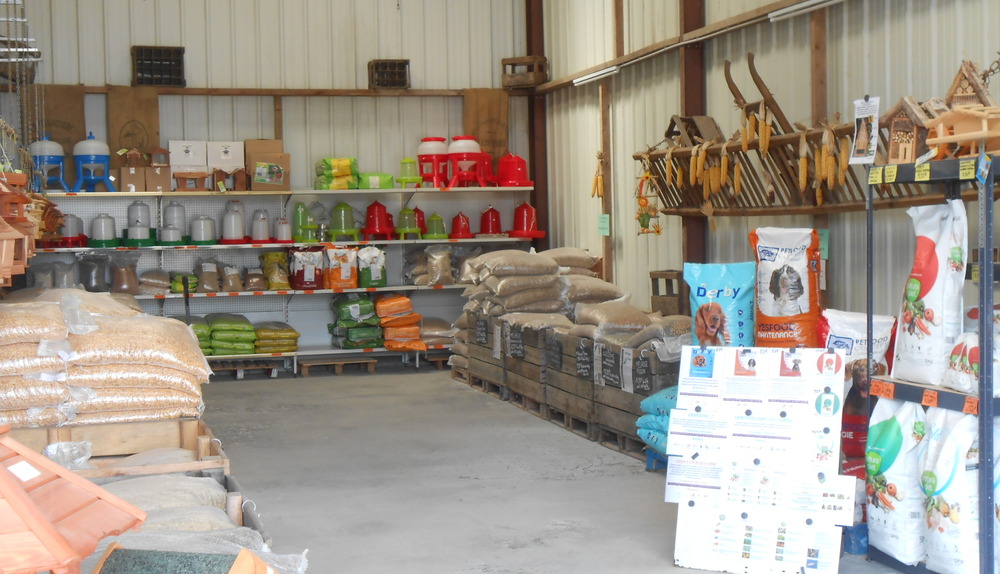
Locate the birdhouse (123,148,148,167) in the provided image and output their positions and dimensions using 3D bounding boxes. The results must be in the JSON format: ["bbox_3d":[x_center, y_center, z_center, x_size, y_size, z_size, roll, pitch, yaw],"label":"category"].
[{"bbox_3d":[-3.760,-1.324,14.579,0.184,0.190,0.170,-2,2,-17],"label":"birdhouse"}]

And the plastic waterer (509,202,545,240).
[{"bbox_3d":[0.297,-0.744,15.840,0.447,0.397,0.447,-1,2,0],"label":"plastic waterer"}]

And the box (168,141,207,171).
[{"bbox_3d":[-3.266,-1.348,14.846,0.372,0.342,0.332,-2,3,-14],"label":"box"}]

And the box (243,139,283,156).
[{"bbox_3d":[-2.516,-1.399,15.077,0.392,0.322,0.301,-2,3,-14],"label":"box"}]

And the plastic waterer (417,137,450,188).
[{"bbox_3d":[-0.721,-1.363,15.581,0.396,0.557,0.370,-2,2,-17],"label":"plastic waterer"}]

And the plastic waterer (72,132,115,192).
[{"bbox_3d":[-4.173,-1.283,14.557,0.420,0.621,0.430,-2,2,-17],"label":"plastic waterer"}]

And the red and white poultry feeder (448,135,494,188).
[{"bbox_3d":[-0.344,-1.357,15.376,0.422,0.563,0.422,-2,3,-14],"label":"red and white poultry feeder"}]

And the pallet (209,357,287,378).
[{"bbox_3d":[-2.781,0.877,15.037,0.800,0.130,0.640,-2,3,-14],"label":"pallet"}]

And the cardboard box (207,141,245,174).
[{"bbox_3d":[-2.916,-1.396,15.000,0.380,0.262,0.280,-2,2,-17],"label":"cardboard box"}]

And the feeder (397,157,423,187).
[{"bbox_3d":[-0.969,-1.222,15.170,0.281,0.347,0.281,-2,3,-14],"label":"feeder"}]

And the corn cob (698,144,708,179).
[{"bbox_3d":[1.483,-0.918,10.350,0.047,0.251,0.047,8,0,-15],"label":"corn cob"}]

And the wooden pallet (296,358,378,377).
[{"bbox_3d":[-1.750,0.846,15.217,0.800,0.135,0.610,-2,3,-14],"label":"wooden pallet"}]

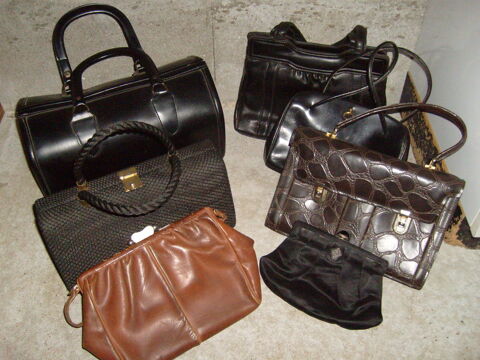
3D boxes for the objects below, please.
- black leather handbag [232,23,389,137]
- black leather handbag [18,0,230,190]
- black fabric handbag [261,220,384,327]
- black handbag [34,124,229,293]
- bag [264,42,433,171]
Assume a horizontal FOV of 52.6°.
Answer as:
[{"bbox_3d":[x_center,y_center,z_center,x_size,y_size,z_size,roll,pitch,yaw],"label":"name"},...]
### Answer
[{"bbox_3d":[0.167,-0.205,1.071,0.327,0.224,0.098,9,34,8],"label":"black leather handbag"},{"bbox_3d":[-0.237,-0.163,0.984,0.366,0.312,0.195,-18,49,-15],"label":"black leather handbag"},{"bbox_3d":[0.149,0.168,0.835,0.214,0.039,0.122,24,82,20],"label":"black fabric handbag"},{"bbox_3d":[-0.196,0.022,0.884,0.327,0.210,0.083,-20,13,-17],"label":"black handbag"},{"bbox_3d":[0.228,-0.134,1.007,0.292,0.229,0.088,13,19,11],"label":"bag"}]

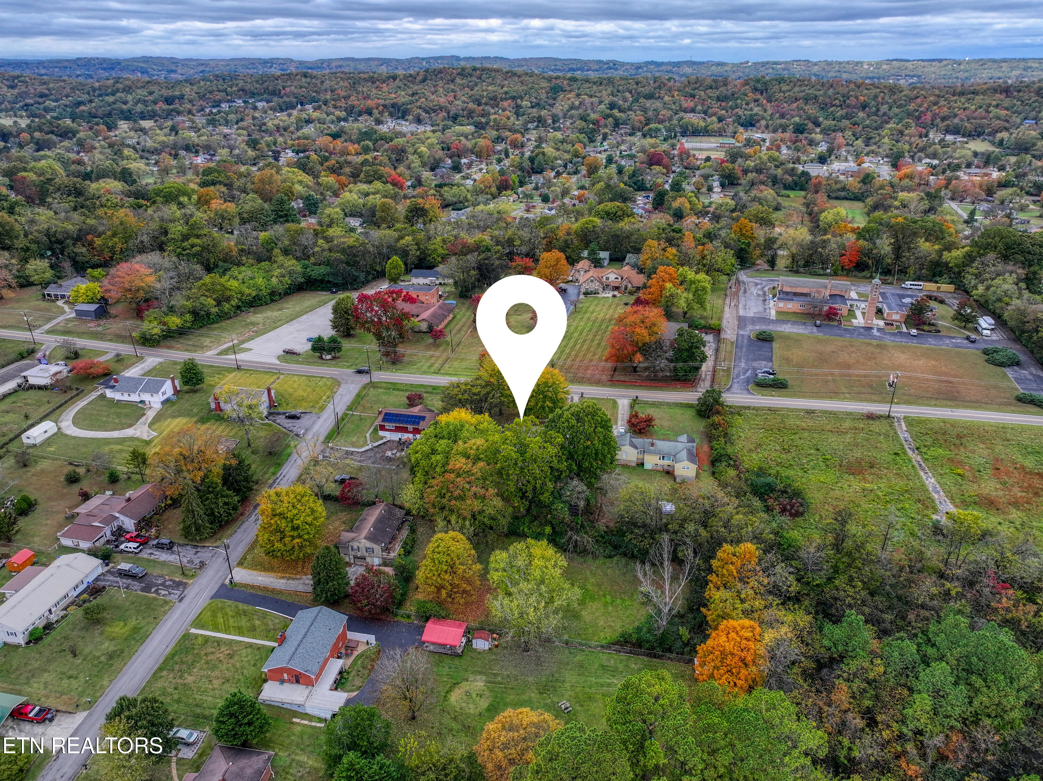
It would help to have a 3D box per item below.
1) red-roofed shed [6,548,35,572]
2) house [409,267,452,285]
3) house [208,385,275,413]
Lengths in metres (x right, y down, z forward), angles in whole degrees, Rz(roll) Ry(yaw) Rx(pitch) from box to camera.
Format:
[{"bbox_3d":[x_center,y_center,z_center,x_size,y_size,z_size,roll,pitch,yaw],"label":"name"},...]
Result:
[{"bbox_3d":[-101.578,34.328,146.783,3.194,3.000,3.649,4,25,9],"label":"red-roofed shed"},{"bbox_3d":[-39.922,-53.182,333.068,19.752,6.400,12.000,3,25,6],"label":"house"},{"bbox_3d":[-78.300,1.710,204.322,16.500,6.500,9.500,4,25,9],"label":"house"}]

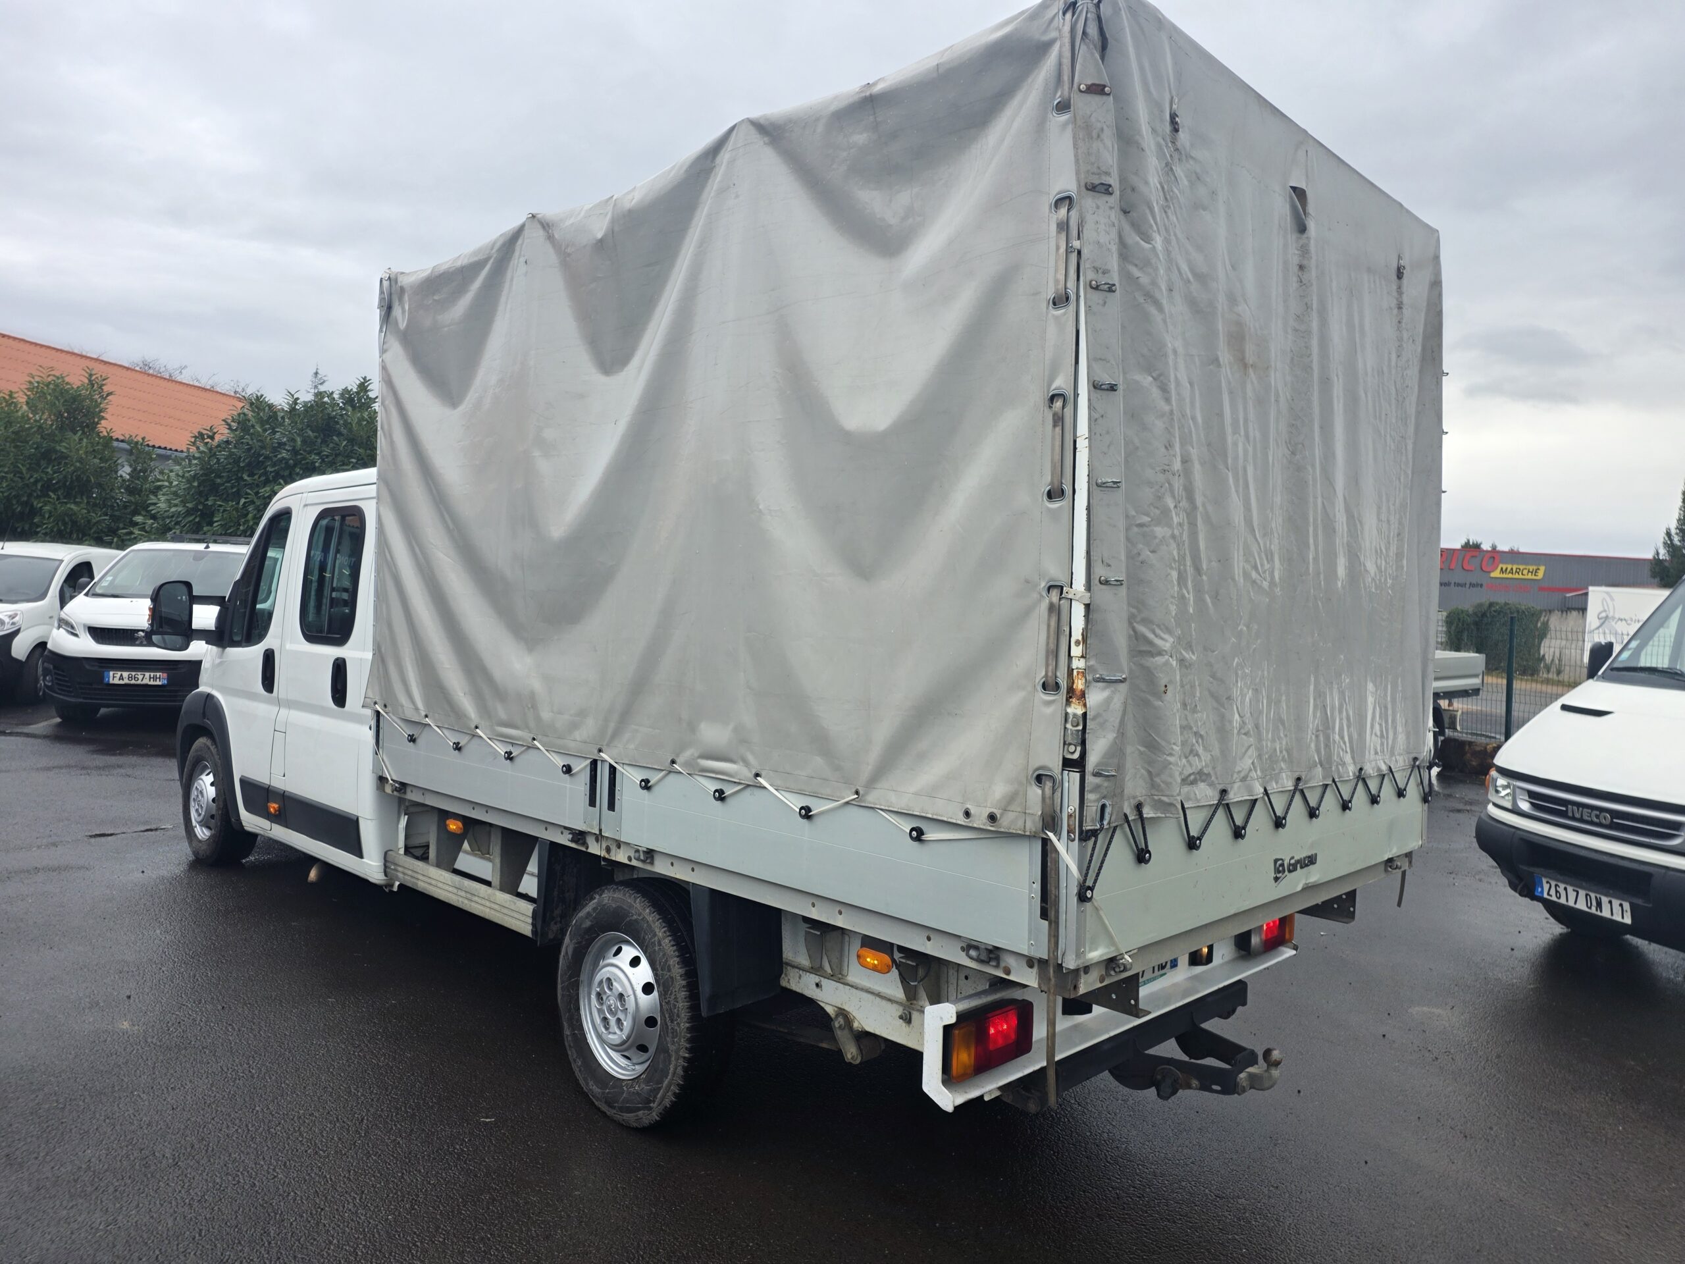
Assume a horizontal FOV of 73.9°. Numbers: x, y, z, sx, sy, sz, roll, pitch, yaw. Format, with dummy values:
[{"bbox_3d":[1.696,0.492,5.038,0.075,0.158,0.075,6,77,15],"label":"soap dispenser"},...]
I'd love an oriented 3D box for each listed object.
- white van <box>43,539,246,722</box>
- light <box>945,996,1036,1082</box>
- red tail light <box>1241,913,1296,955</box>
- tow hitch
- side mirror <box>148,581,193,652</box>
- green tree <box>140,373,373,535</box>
[{"bbox_3d":[-7.030,-0.100,12.750,1.950,1.940,4.950,2,1,-12],"label":"white van"},{"bbox_3d":[0.329,0.949,2.637,0.075,0.128,0.310,3,1,44],"label":"light"},{"bbox_3d":[1.399,0.980,3.730,0.075,0.128,0.310,3,1,44],"label":"red tail light"},{"bbox_3d":[0.980,1.149,3.037,0.410,0.150,0.370,3,1,44],"label":"tow hitch"},{"bbox_3d":[-3.388,-0.080,5.655,0.135,0.360,0.205,3,1,44],"label":"side mirror"},{"bbox_3d":[-8.500,-1.450,17.000,4.200,4.300,3.200,2,1,-32],"label":"green tree"}]

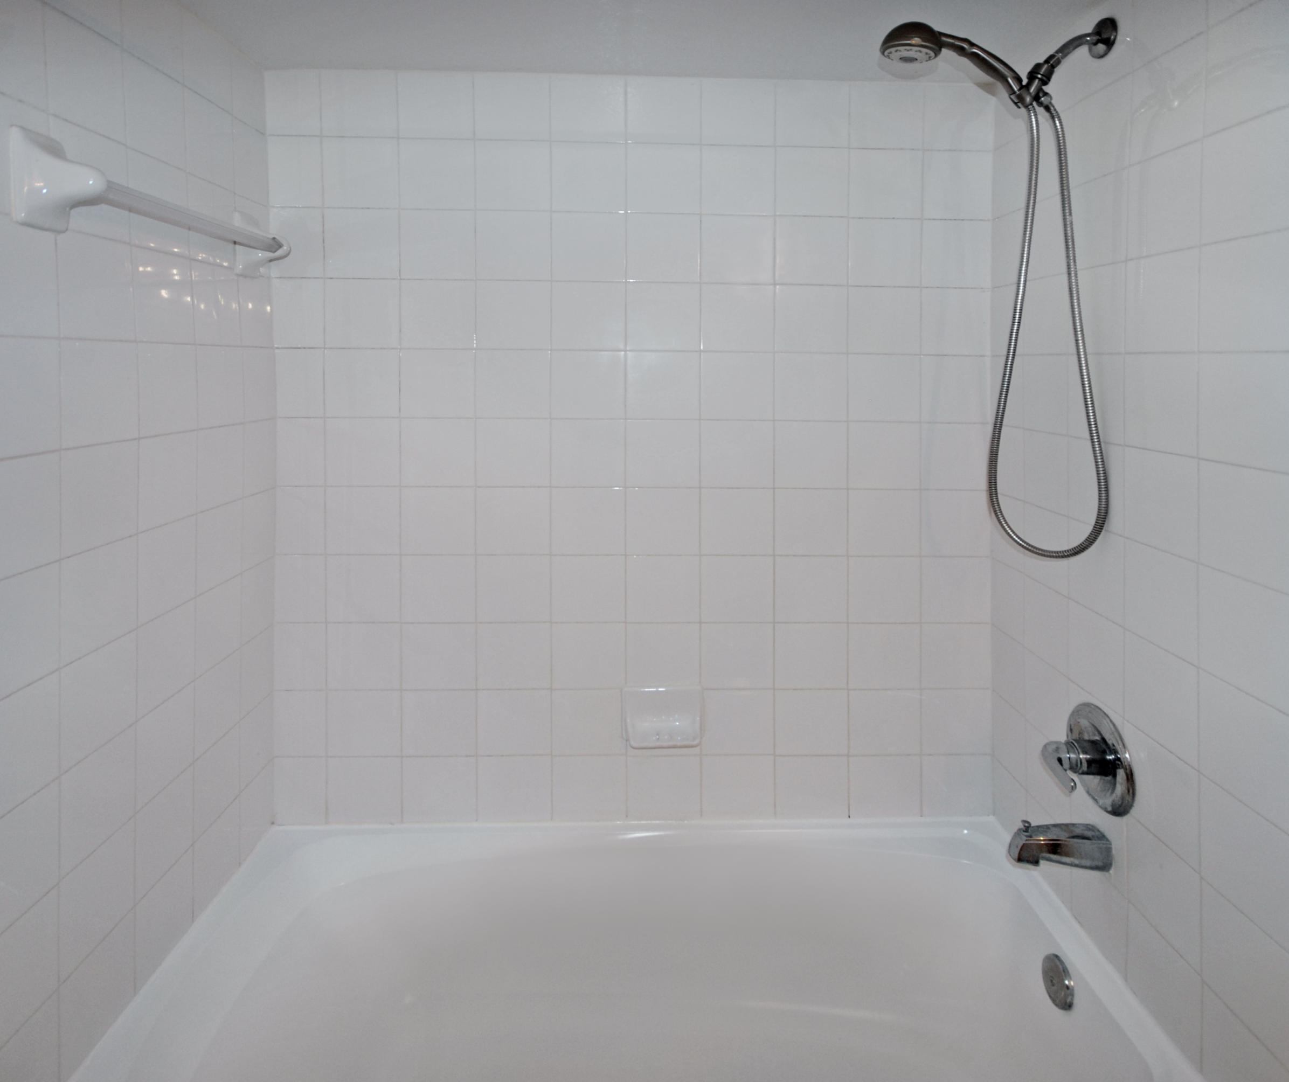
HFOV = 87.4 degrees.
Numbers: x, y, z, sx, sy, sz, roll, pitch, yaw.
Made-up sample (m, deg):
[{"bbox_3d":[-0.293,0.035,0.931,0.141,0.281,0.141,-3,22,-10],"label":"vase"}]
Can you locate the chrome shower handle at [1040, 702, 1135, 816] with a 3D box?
[{"bbox_3d":[0.736,0.380,1.165,0.106,0.175,0.173,0,8,-2],"label":"chrome shower handle"}]

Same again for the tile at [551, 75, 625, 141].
[{"bbox_3d":[-0.123,-0.944,1.475,0.164,0.139,0.012,0,4,-2],"label":"tile"}]

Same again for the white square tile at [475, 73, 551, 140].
[{"bbox_3d":[-0.288,-0.944,1.469,0.162,0.138,0.012,0,4,-2],"label":"white square tile"}]

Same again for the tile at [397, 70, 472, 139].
[{"bbox_3d":[-0.452,-0.943,1.462,0.164,0.139,0.012,0,4,-2],"label":"tile"}]

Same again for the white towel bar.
[{"bbox_3d":[-0.764,-0.530,1.134,0.089,0.122,0.562,-1,14,-2],"label":"white towel bar"}]

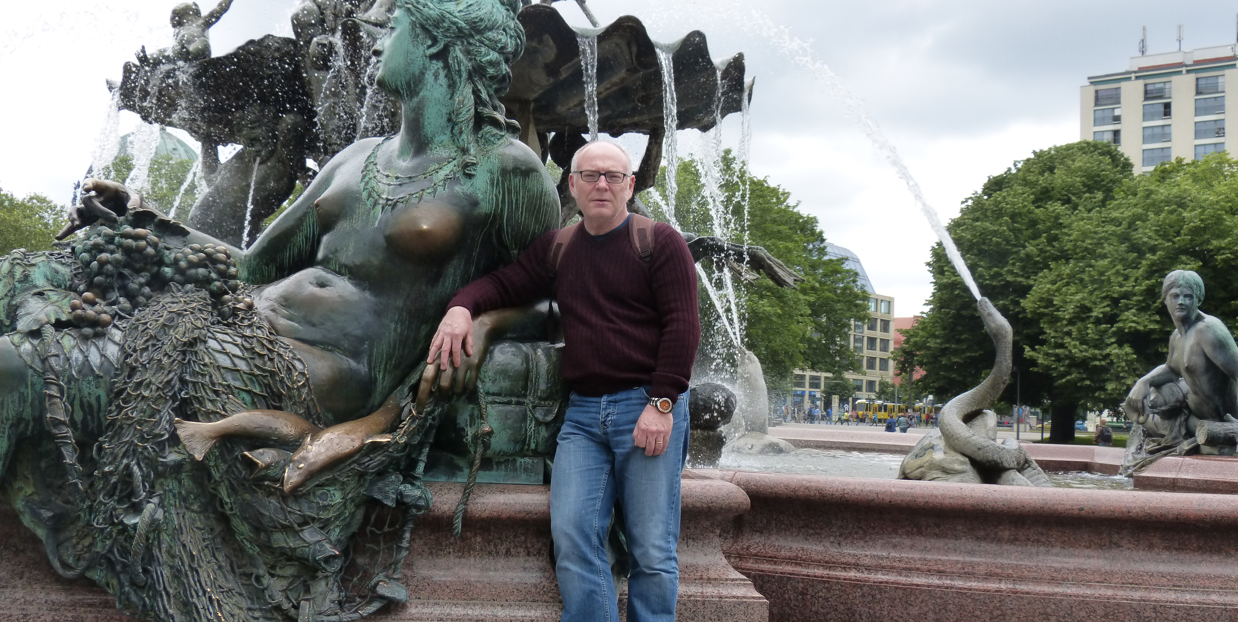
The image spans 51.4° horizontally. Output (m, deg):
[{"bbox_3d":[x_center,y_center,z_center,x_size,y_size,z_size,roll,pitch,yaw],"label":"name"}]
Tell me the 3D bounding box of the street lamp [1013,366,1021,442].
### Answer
[{"bbox_3d":[25.366,5.883,82.000,0.500,4.600,0.350,2,-4,-6],"label":"street lamp"}]

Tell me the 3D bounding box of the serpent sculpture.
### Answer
[{"bbox_3d":[2.377,0.565,8.600,1.000,1.310,0.900,-1,-5,37],"label":"serpent sculpture"}]

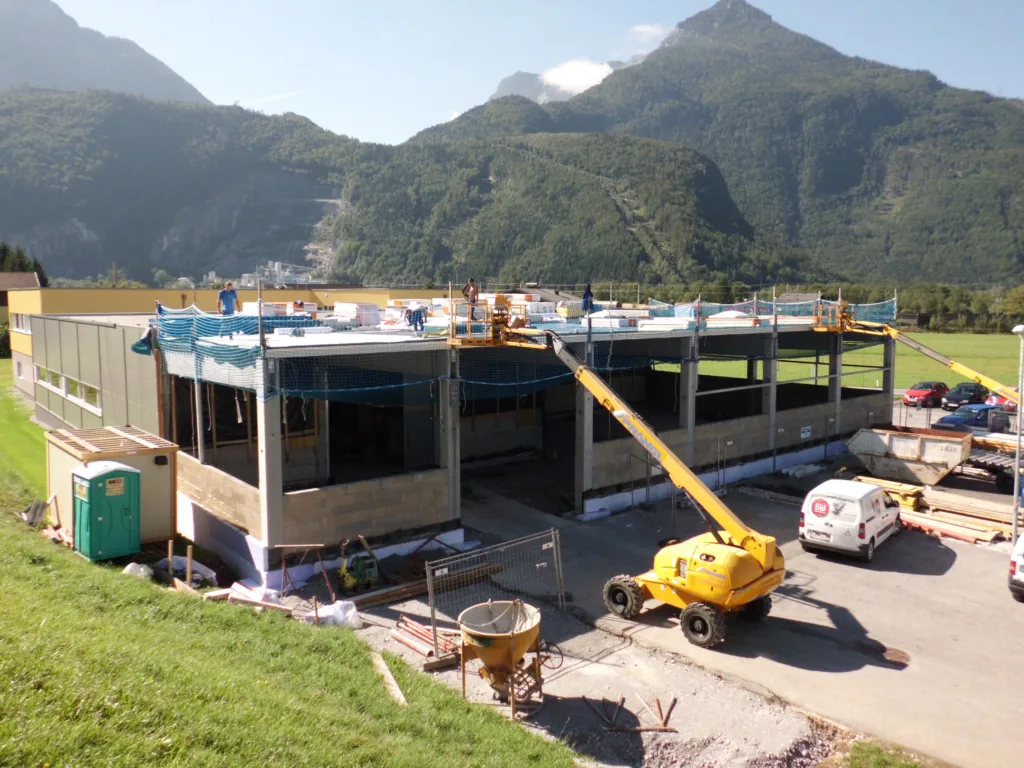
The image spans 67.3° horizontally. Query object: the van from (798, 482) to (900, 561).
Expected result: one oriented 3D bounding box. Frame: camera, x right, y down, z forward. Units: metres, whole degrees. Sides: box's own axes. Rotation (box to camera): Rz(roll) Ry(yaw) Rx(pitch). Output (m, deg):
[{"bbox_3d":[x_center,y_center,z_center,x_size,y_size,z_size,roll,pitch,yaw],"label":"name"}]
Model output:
[{"bbox_3d":[10.162,3.836,22.743,1.820,1.810,4.380,6,9,40],"label":"van"}]

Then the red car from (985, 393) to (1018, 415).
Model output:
[{"bbox_3d":[30.400,1.010,47.181,1.700,1.450,4.000,6,9,42],"label":"red car"}]

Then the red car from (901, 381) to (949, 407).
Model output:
[{"bbox_3d":[27.100,0.629,50.157,1.710,1.450,4.100,7,10,44],"label":"red car"}]

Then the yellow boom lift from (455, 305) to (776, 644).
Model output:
[{"bbox_3d":[2.361,1.510,19.331,9.600,7.350,2.450,7,10,45],"label":"yellow boom lift"}]

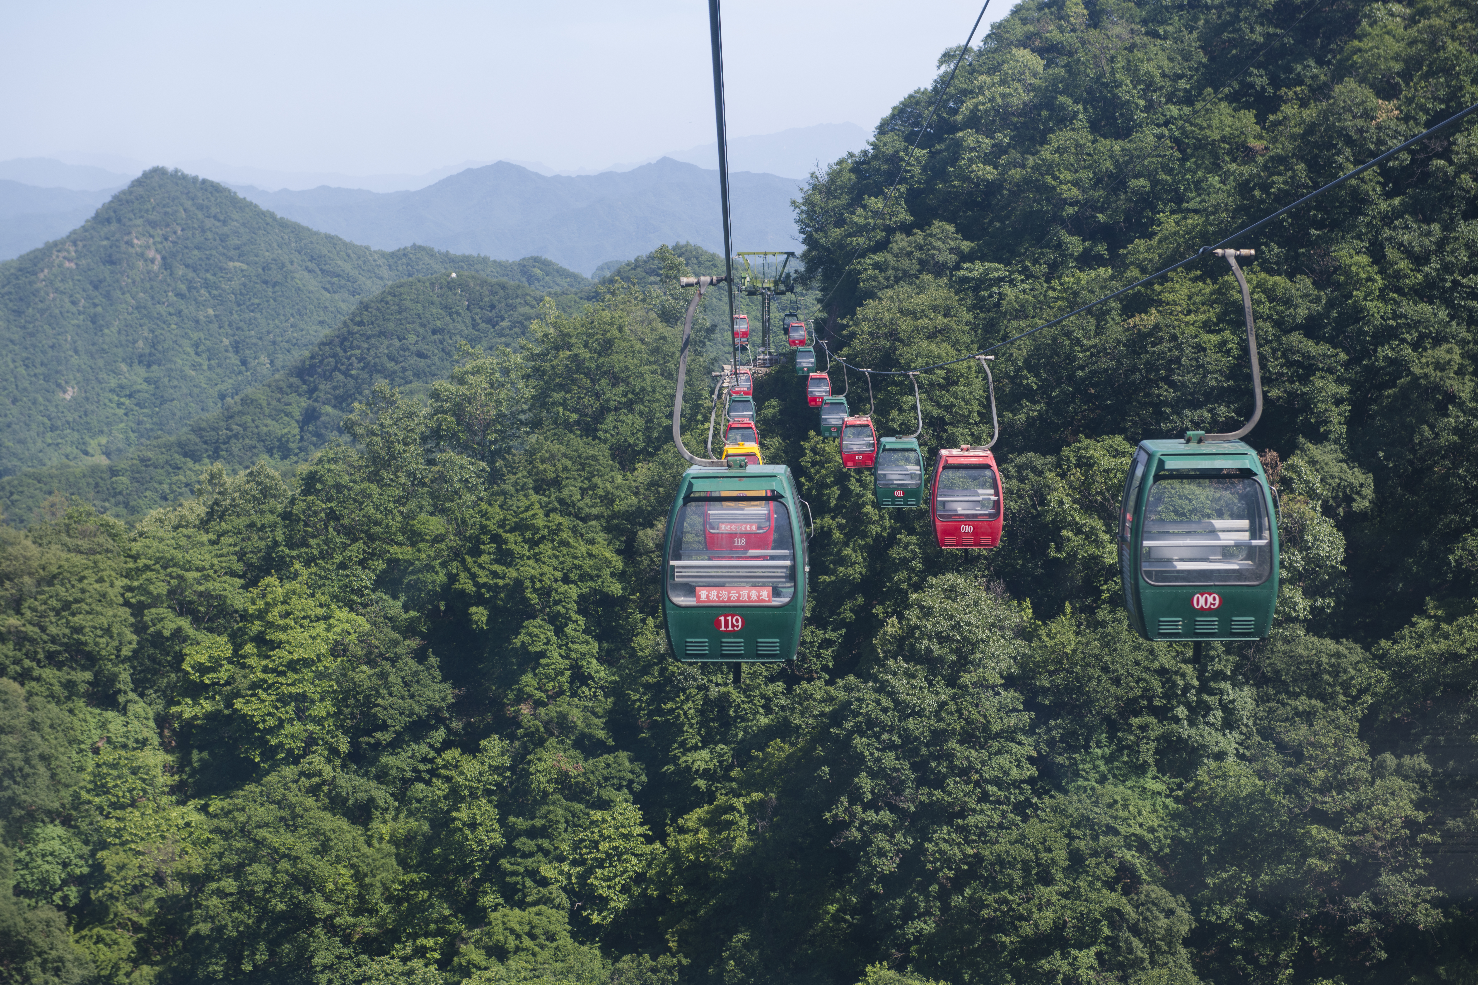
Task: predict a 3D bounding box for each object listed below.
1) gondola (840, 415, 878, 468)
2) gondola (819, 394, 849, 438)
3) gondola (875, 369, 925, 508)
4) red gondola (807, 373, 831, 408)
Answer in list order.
[{"bbox_3d":[4.541,-1.901,109.200,1.380,1.880,1.600,0,5,0],"label":"gondola"},{"bbox_3d":[4.535,-3.613,136.800,1.380,1.850,1.600,0,5,0],"label":"gondola"},{"bbox_3d":[4.484,-1.464,80.400,1.380,3.700,1.600,0,5,0],"label":"gondola"},{"bbox_3d":[4.547,-5.854,164.000,1.380,1.850,1.600,0,5,0],"label":"red gondola"}]

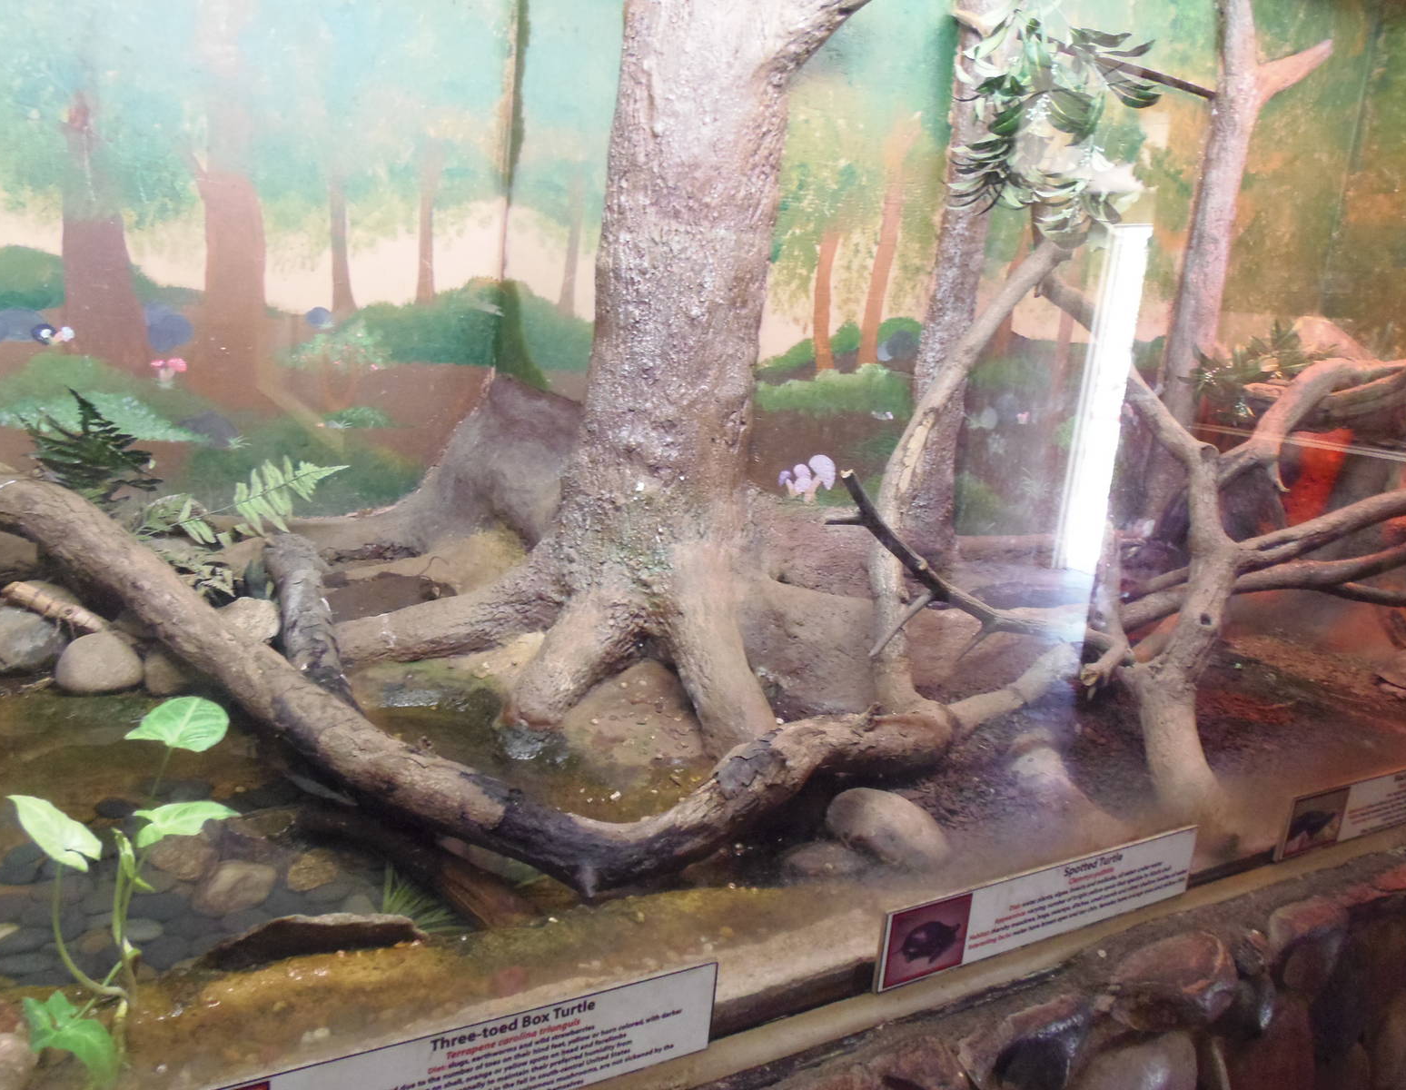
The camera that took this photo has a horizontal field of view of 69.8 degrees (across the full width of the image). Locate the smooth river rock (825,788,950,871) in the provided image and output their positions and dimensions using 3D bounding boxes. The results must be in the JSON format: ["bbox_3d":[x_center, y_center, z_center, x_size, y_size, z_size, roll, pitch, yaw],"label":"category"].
[{"bbox_3d":[0.211,0.325,1.150,0.145,0.085,0.105,11,13,27],"label":"smooth river rock"}]

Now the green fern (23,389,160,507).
[{"bbox_3d":[-0.983,-0.149,1.620,0.200,0.190,0.170,-2,14,-31],"label":"green fern"}]

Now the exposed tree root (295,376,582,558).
[{"bbox_3d":[-0.509,-0.148,1.950,0.540,0.330,0.270,-2,14,-31],"label":"exposed tree root"}]

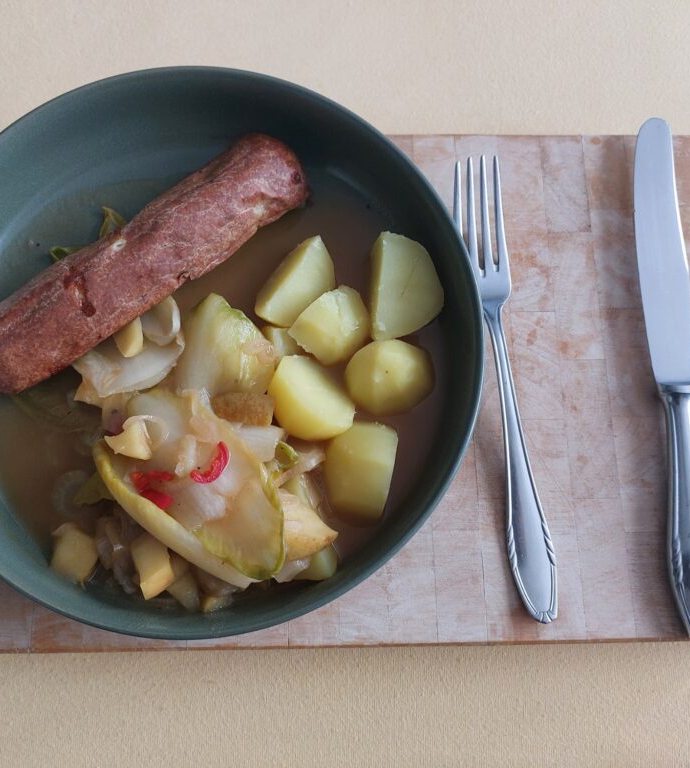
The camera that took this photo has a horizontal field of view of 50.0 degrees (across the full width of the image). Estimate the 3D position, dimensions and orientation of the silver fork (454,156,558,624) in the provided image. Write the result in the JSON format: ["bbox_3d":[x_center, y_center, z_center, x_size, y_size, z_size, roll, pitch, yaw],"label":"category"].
[{"bbox_3d":[0.071,-0.003,0.321,0.024,0.018,0.206,-7,77,-4],"label":"silver fork"}]

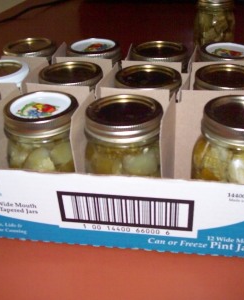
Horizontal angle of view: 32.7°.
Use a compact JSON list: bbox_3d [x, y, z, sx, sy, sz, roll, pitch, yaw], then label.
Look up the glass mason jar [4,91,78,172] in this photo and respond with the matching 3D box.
[{"bbox_3d":[-0.079,0.010,0.461,0.084,0.130,0.084,-2,31,1],"label":"glass mason jar"}]

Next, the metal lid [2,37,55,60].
[{"bbox_3d":[-0.131,-0.142,0.598,0.074,0.018,0.074,-1,31,1],"label":"metal lid"}]

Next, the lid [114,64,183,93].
[{"bbox_3d":[0.031,-0.079,0.489,0.075,0.017,0.075,3,32,10],"label":"lid"}]

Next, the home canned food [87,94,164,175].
[{"bbox_3d":[0.006,0.016,0.444,0.084,0.130,0.084,3,31,9],"label":"home canned food"}]

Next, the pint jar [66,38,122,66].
[{"bbox_3d":[-0.037,-0.089,0.614,0.081,0.130,0.081,-1,31,1],"label":"pint jar"}]

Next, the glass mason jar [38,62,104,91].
[{"bbox_3d":[-0.058,-0.037,0.527,0.081,0.129,0.081,-2,32,1],"label":"glass mason jar"}]

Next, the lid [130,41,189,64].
[{"bbox_3d":[0.051,-0.127,0.564,0.074,0.018,0.074,-1,31,1],"label":"lid"}]

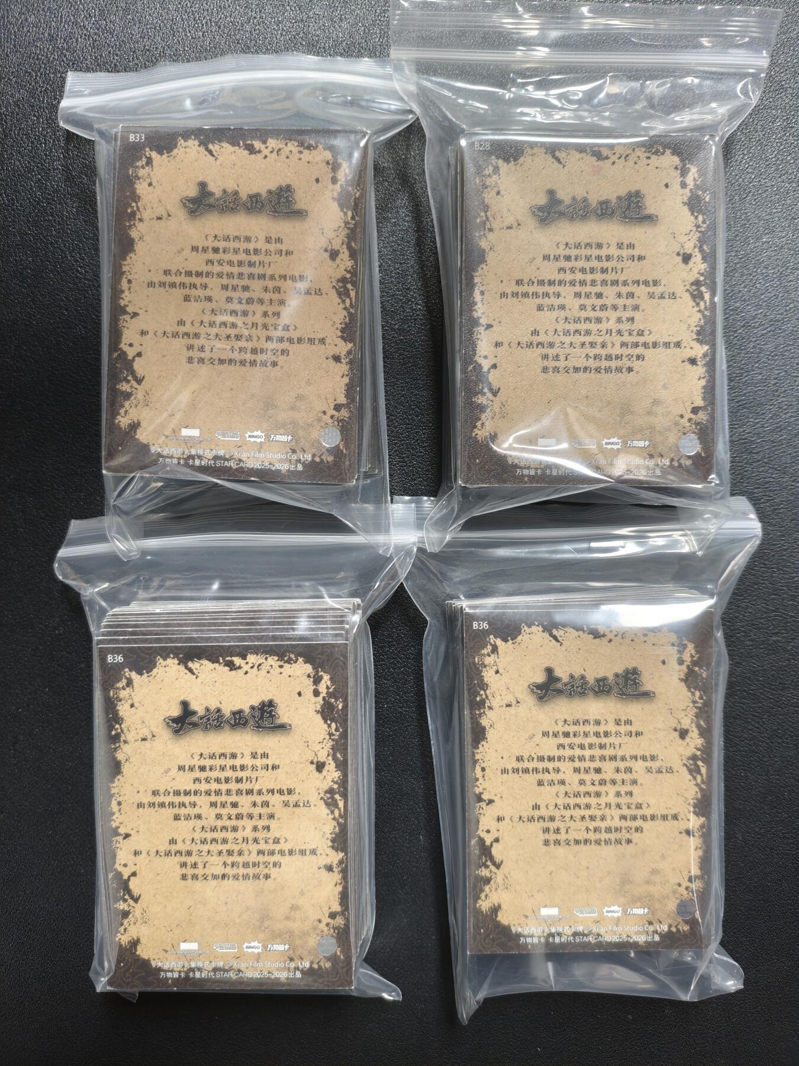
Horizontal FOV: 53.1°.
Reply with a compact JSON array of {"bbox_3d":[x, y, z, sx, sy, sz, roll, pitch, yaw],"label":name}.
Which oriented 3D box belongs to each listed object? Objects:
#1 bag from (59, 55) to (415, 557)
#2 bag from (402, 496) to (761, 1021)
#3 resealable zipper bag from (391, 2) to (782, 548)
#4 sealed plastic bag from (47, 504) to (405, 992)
[{"bbox_3d":[-0.042,-0.059,0.208,0.093,0.020,0.131,2,90,0],"label":"bag"},{"bbox_3d":[0.047,0.059,0.210,0.096,0.020,0.138,-1,90,0],"label":"bag"},{"bbox_3d":[0.049,-0.067,0.208,0.102,0.020,0.142,0,90,0],"label":"resealable zipper bag"},{"bbox_3d":[-0.043,0.057,0.210,0.094,0.020,0.131,-1,90,0],"label":"sealed plastic bag"}]

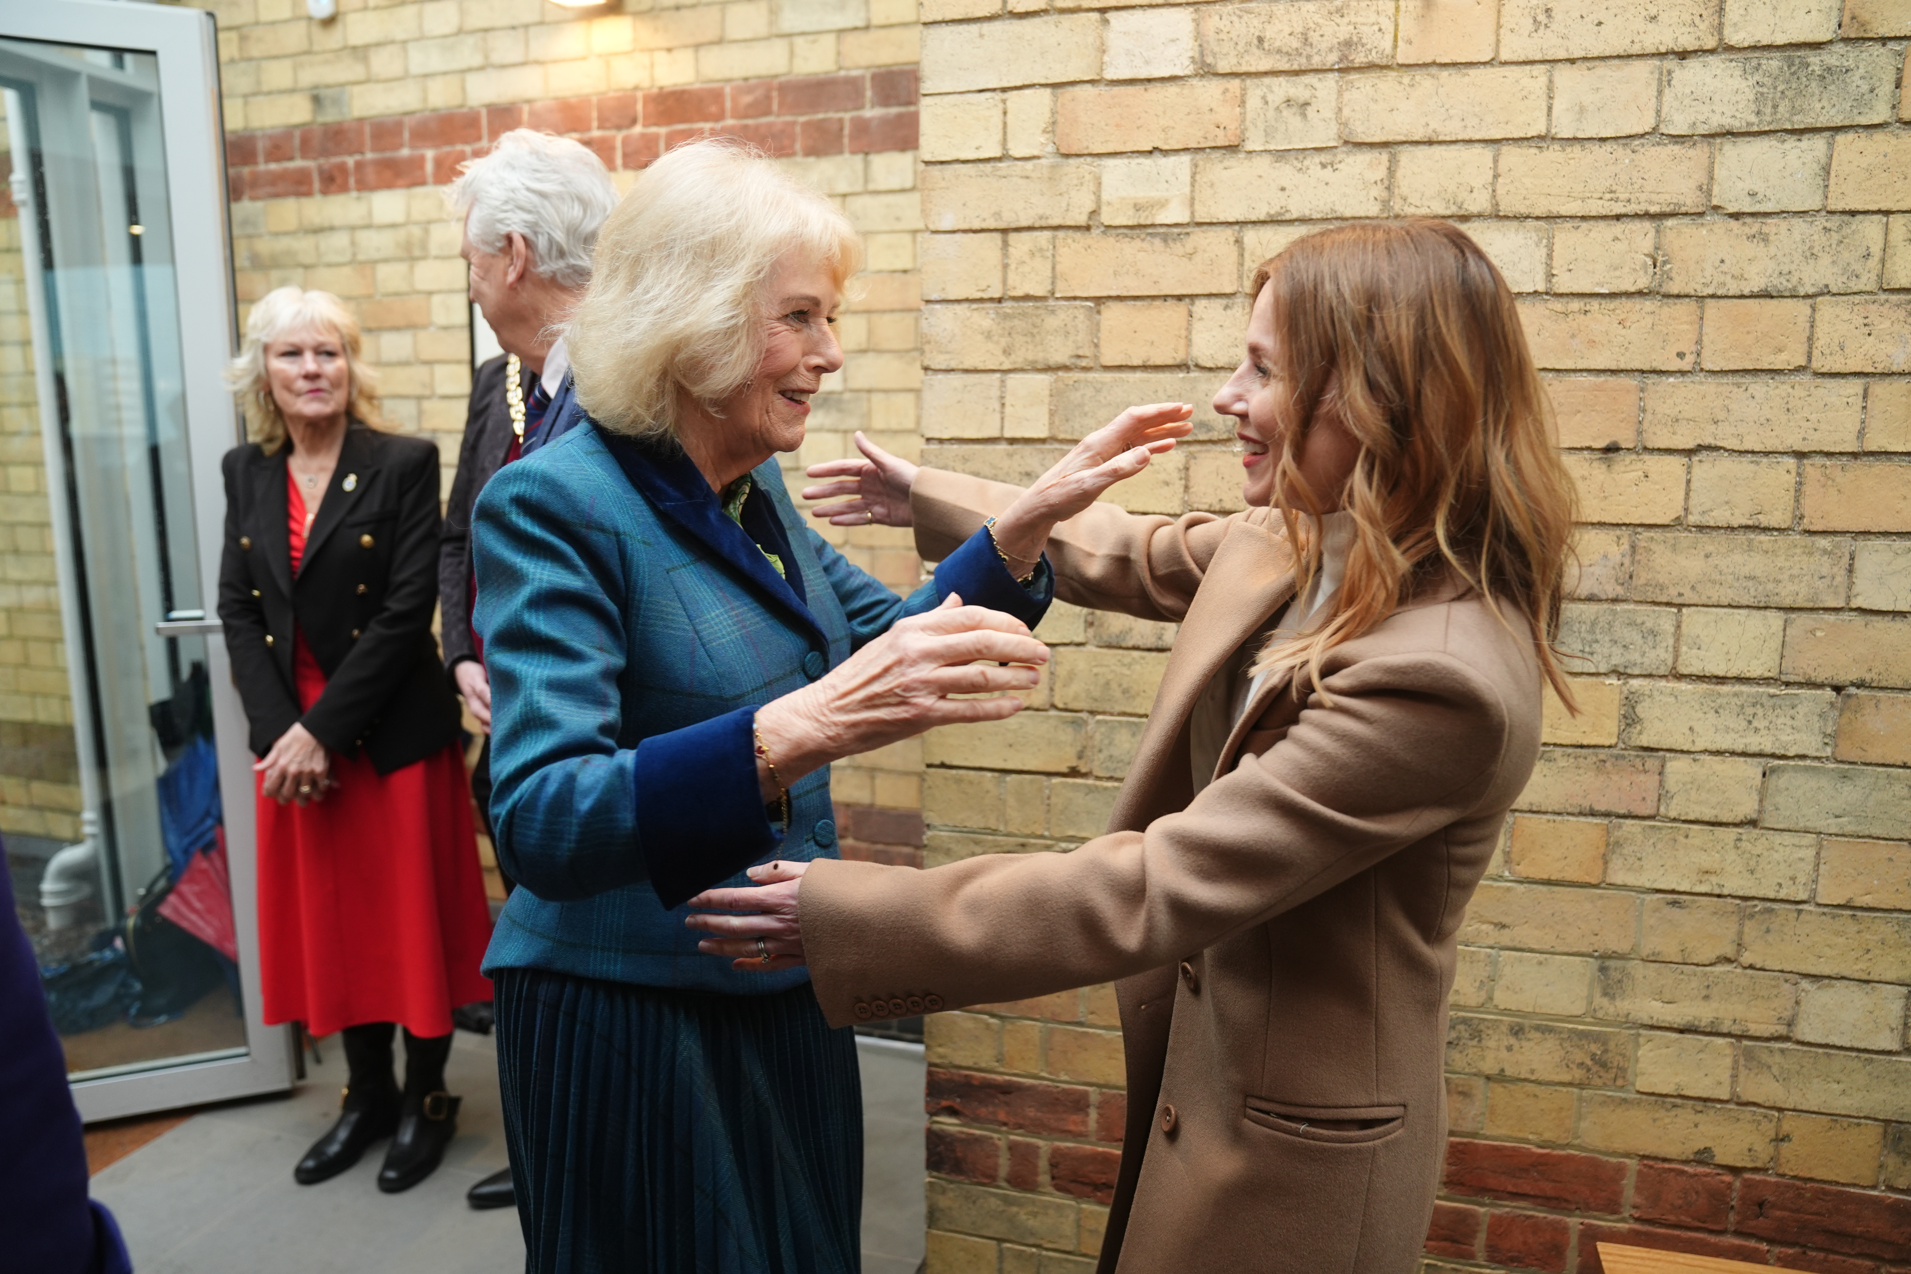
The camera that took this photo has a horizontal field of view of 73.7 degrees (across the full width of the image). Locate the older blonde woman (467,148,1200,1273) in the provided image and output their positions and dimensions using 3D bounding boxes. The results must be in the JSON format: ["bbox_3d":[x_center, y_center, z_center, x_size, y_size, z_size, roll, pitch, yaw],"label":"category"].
[{"bbox_3d":[-0.113,0.399,1.187,0.640,1.680,0.550,3,9,15],"label":"older blonde woman"}]

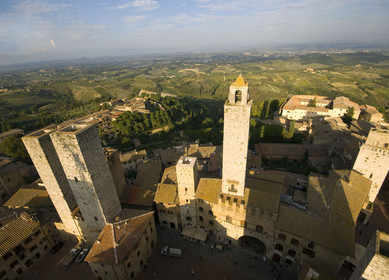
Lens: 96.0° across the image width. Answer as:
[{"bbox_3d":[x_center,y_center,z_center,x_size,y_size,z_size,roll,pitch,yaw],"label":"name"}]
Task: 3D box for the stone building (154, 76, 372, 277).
[{"bbox_3d":[18.350,6.200,54.030,57.000,51.000,30.000,9,28,22],"label":"stone building"}]

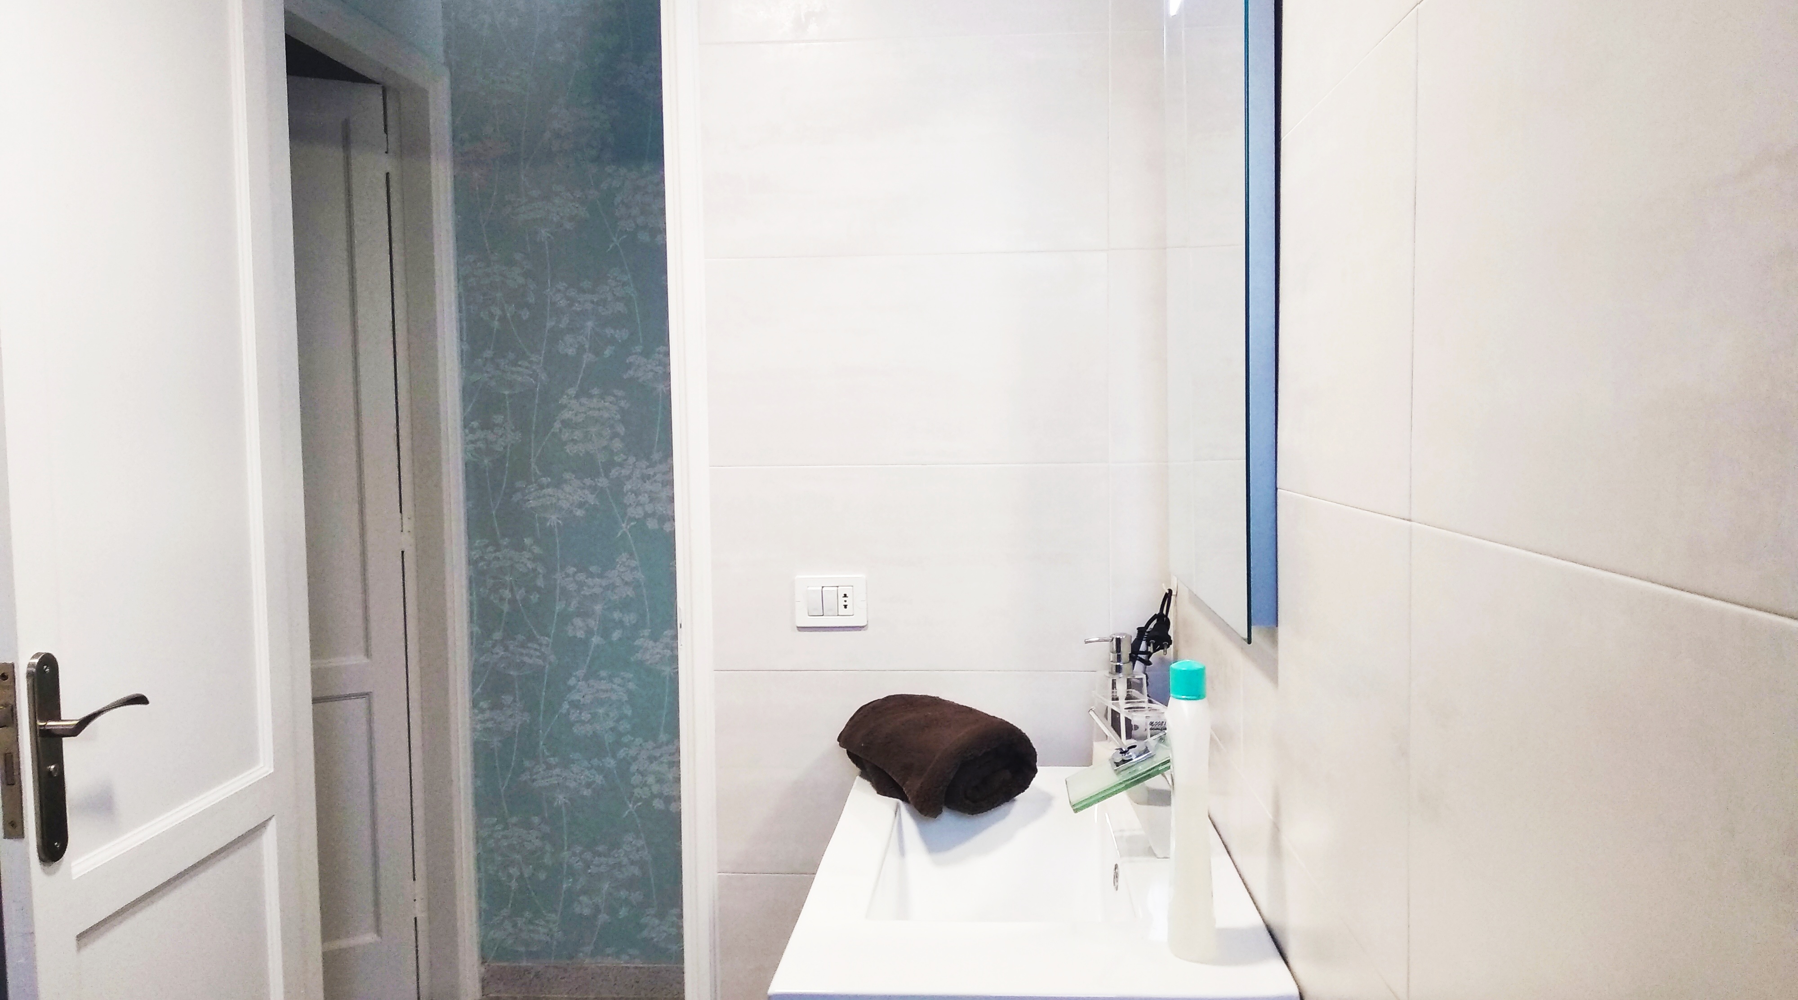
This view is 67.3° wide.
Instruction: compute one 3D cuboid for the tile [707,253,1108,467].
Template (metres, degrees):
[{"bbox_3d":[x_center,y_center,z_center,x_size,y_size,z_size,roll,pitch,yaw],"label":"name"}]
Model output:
[{"bbox_3d":[0.001,-0.204,1.968,0.606,0.304,0.010,0,3,4],"label":"tile"}]

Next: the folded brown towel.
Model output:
[{"bbox_3d":[0.049,0.332,1.799,0.170,0.120,0.220,-3,4,-31],"label":"folded brown towel"}]

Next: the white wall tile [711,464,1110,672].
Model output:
[{"bbox_3d":[0.005,0.101,1.986,0.606,0.304,0.010,0,3,4],"label":"white wall tile"}]

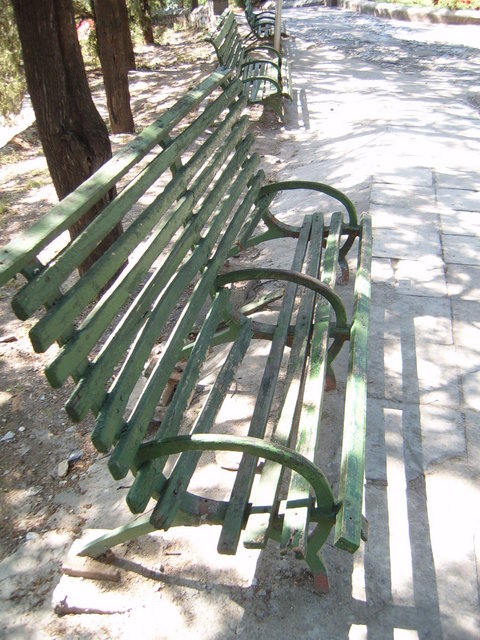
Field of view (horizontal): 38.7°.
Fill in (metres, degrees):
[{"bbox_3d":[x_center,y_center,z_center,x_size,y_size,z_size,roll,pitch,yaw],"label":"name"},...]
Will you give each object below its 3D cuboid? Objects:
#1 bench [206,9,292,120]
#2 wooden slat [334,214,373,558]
[{"bbox_3d":[0.155,-3.070,8.240,0.870,0.890,2.130,2,30,2],"label":"bench"},{"bbox_3d":[0.448,-0.002,2.535,0.048,0.030,2.214,28,30,-4],"label":"wooden slat"}]

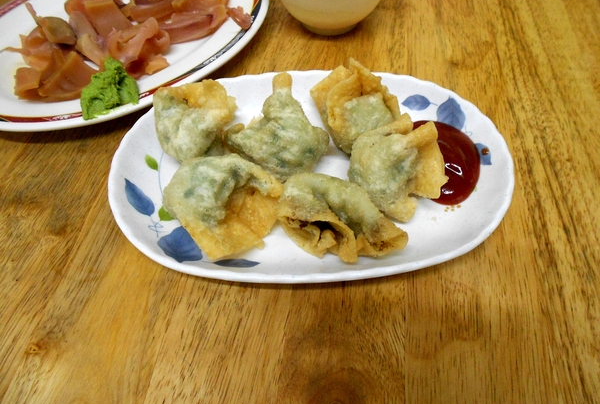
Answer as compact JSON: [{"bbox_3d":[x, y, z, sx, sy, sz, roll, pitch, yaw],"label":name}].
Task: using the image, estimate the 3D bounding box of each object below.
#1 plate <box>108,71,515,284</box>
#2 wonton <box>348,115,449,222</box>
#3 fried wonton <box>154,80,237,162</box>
[{"bbox_3d":[0.008,-0.019,0.295,0.250,0.027,0.165,-4,57,-3],"label":"plate"},{"bbox_3d":[0.060,-0.022,0.282,0.058,0.042,0.068,0,57,0],"label":"wonton"},{"bbox_3d":[-0.068,-0.053,0.299,0.050,0.043,0.054,0,57,0],"label":"fried wonton"}]

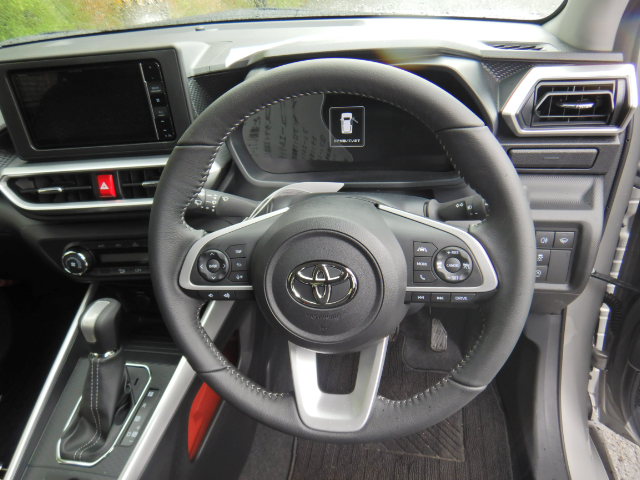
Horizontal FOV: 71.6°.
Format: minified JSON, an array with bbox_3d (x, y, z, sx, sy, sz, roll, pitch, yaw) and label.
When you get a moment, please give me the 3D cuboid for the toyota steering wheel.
[{"bbox_3d":[0.010,0.020,0.440,0.370,0.370,0.085,-1,10,12],"label":"toyota steering wheel"}]

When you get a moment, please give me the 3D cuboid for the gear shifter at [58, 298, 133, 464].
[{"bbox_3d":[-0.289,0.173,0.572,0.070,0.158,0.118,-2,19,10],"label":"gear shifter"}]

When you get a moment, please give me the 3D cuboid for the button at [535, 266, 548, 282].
[{"bbox_3d":[0.286,0.043,0.584,0.022,0.021,0.010,0,26,13],"label":"button"}]

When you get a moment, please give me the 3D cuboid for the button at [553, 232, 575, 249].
[{"bbox_3d":[0.318,-0.001,0.582,0.024,0.024,0.010,0,26,13],"label":"button"}]

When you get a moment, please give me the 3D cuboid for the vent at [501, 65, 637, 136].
[{"bbox_3d":[0.308,-0.174,0.554,0.138,0.079,0.045,3,18,17],"label":"vent"}]

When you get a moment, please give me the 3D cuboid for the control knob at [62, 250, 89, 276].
[{"bbox_3d":[-0.375,0.036,0.680,0.041,0.041,0.024,-2,8,10],"label":"control knob"}]

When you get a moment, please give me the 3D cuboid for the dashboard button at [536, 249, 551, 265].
[{"bbox_3d":[0.290,0.021,0.584,0.022,0.021,0.010,0,26,13],"label":"dashboard button"}]

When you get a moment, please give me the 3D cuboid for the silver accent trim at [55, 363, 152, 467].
[{"bbox_3d":[-0.284,0.226,0.585,0.080,0.010,0.140,-2,39,10],"label":"silver accent trim"}]

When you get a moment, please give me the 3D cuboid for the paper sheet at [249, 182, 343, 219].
[{"bbox_3d":[-0.028,-0.044,0.500,0.103,0.035,0.035,-2,23,10],"label":"paper sheet"}]

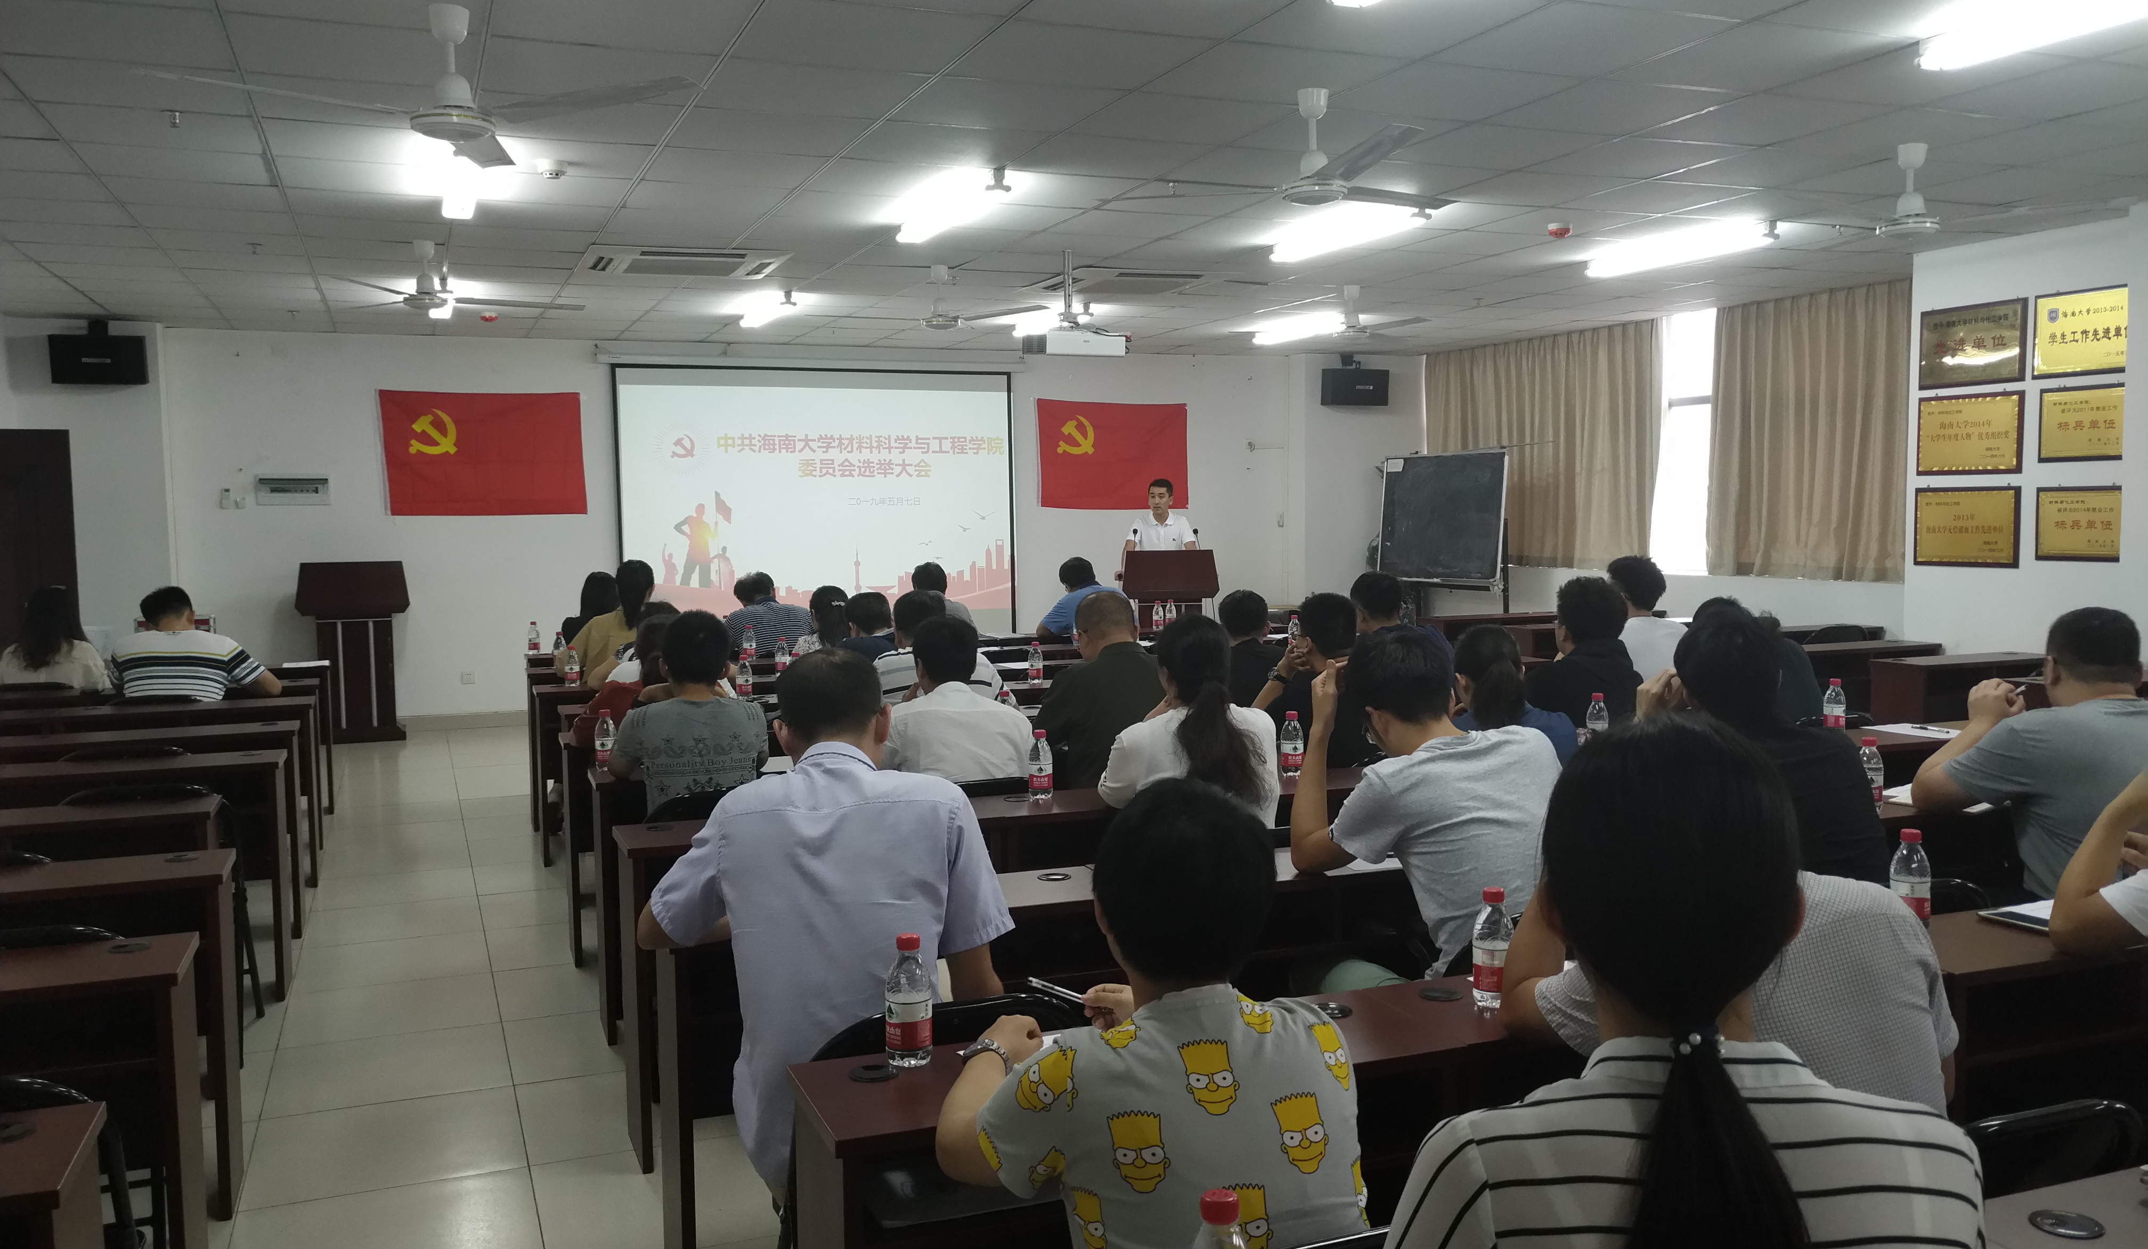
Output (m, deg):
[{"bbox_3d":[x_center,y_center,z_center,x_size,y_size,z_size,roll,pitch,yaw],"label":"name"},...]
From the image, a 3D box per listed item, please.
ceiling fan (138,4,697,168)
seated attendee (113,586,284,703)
[{"bbox_3d":[-1.555,-1.358,3.853,1.330,0.360,1.330,-3,5,-23],"label":"ceiling fan"},{"bbox_3d":[-3.954,0.437,7.089,0.630,1.220,0.750,-2,5,-20],"label":"seated attendee"}]

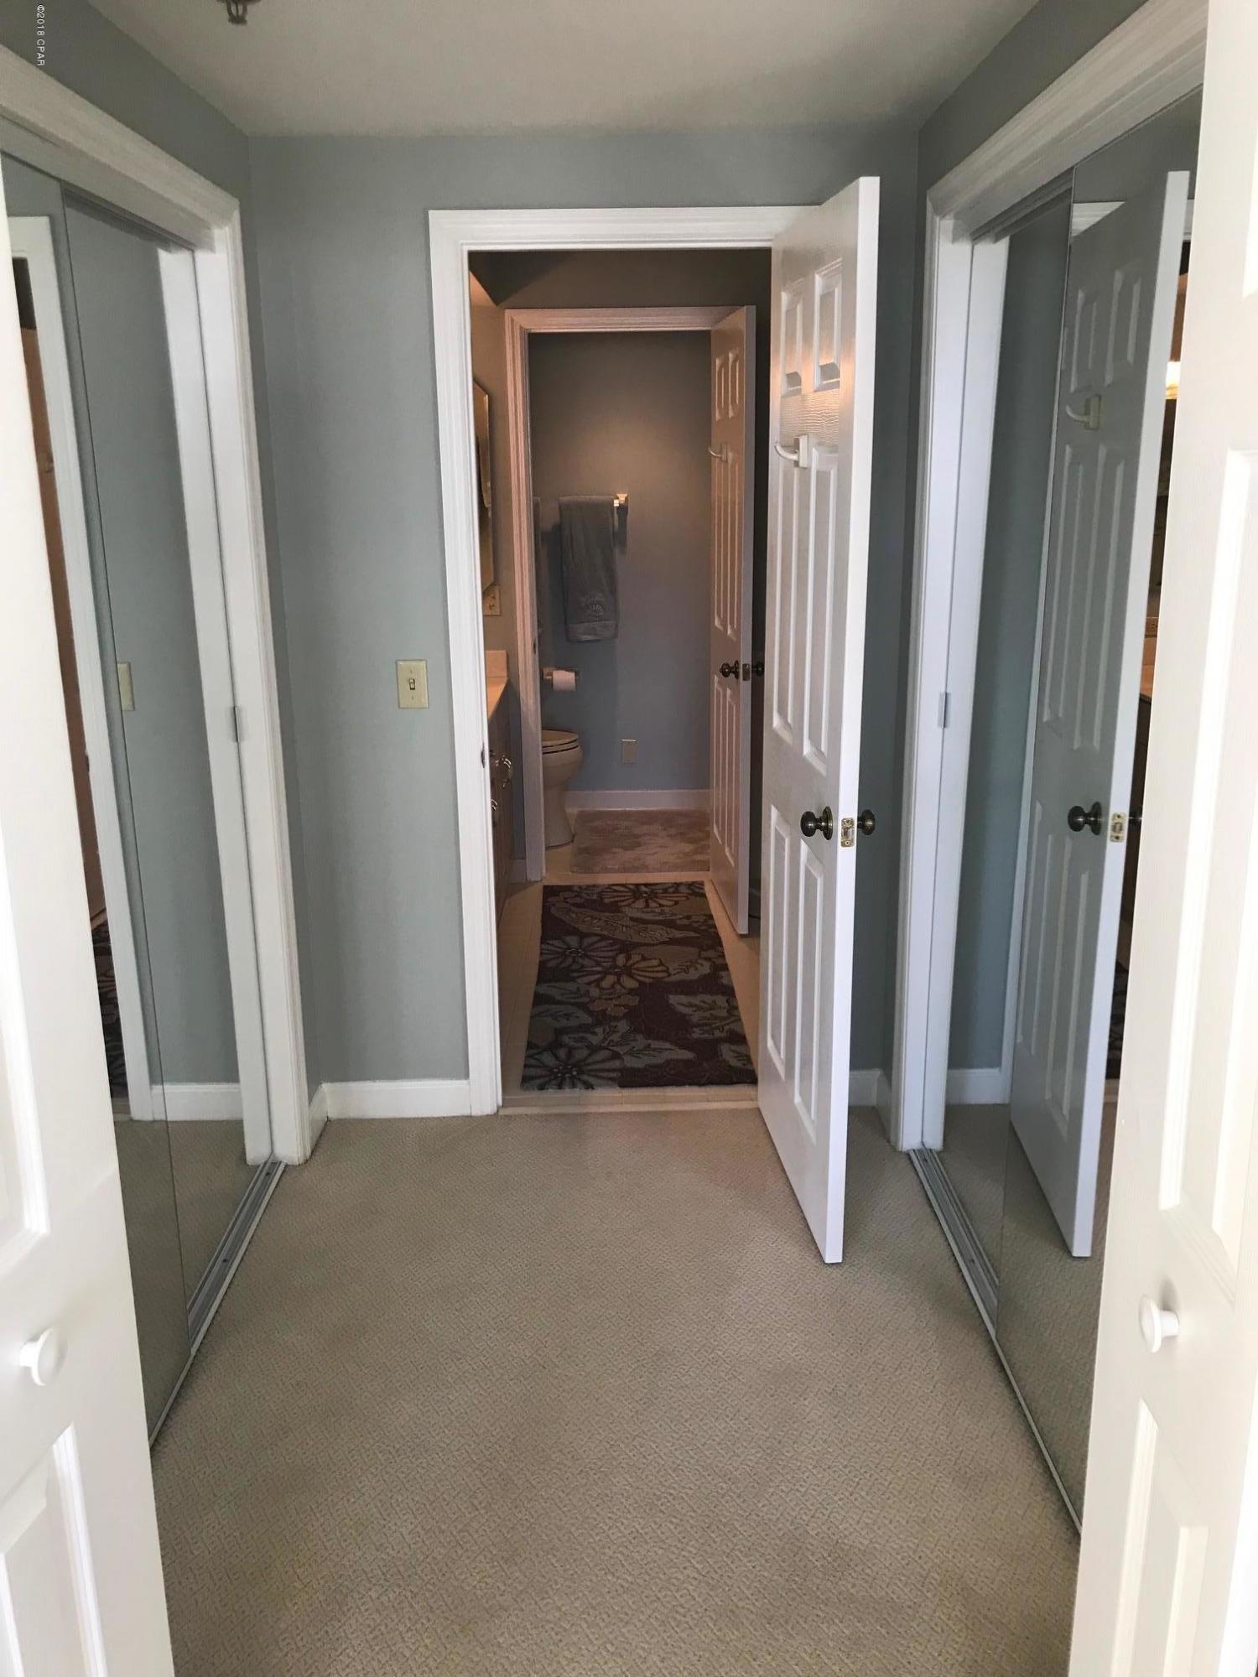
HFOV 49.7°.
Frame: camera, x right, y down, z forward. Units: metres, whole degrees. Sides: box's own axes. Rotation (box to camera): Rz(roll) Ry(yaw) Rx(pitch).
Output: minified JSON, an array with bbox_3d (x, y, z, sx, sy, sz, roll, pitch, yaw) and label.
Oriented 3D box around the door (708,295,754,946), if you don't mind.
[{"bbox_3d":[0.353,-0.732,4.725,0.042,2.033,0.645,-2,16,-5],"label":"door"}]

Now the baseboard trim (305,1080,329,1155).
[{"bbox_3d":[-0.769,0.690,3.344,0.015,0.098,0.195,-1,16,-1],"label":"baseboard trim"}]

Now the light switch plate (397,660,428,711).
[{"bbox_3d":[-0.503,-0.358,3.162,0.071,0.115,0.010,-1,16,-1],"label":"light switch plate"}]

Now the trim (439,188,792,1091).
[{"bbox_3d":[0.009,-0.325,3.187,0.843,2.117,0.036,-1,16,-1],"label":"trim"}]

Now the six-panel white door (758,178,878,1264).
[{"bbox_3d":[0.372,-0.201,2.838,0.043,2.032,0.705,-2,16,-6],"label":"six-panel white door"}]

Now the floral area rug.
[{"bbox_3d":[0.005,0.417,4.436,0.625,0.011,1.782,-1,16,-1],"label":"floral area rug"}]

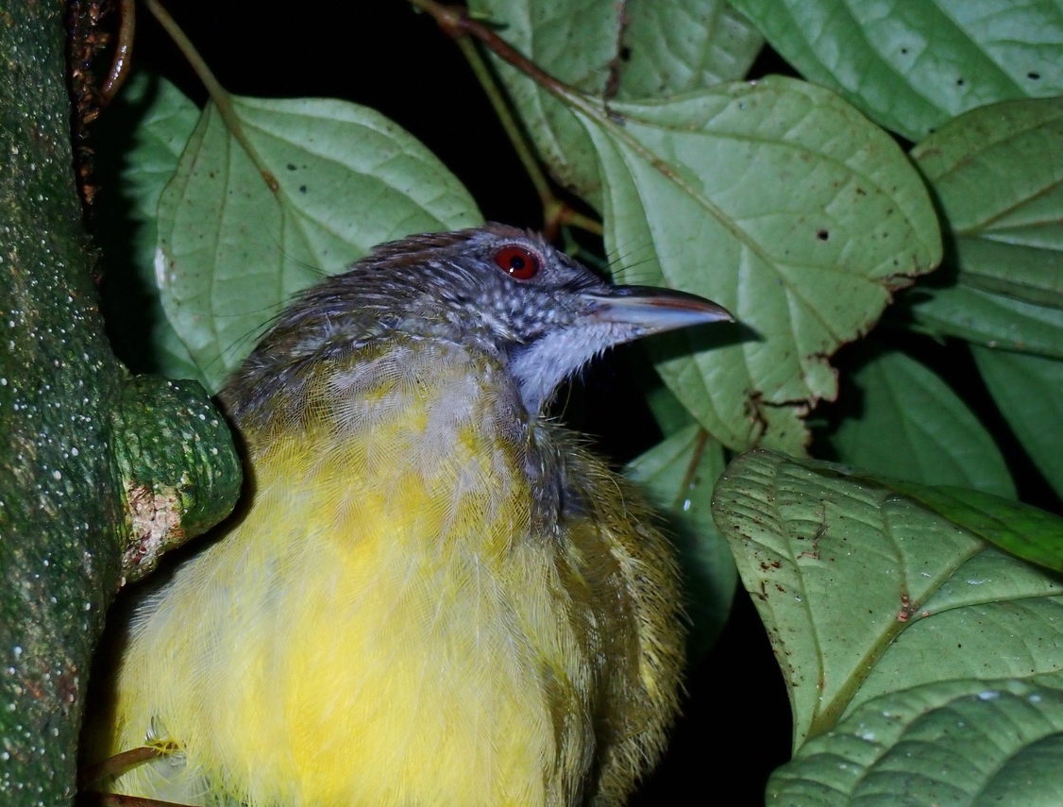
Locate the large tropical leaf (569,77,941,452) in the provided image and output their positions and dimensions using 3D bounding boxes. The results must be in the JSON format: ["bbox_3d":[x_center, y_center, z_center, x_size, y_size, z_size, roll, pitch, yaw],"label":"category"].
[{"bbox_3d":[0.030,-0.019,0.422,0.046,0.057,0.013,-37,0,4],"label":"large tropical leaf"}]

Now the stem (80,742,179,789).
[{"bbox_3d":[-0.050,0.044,0.383,0.013,0.002,0.002,-22,0,0],"label":"stem"}]

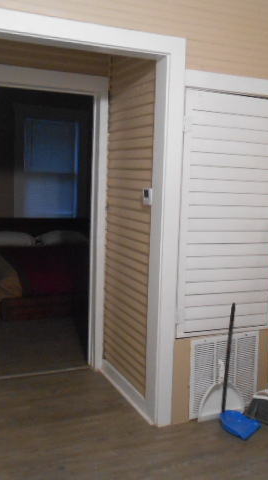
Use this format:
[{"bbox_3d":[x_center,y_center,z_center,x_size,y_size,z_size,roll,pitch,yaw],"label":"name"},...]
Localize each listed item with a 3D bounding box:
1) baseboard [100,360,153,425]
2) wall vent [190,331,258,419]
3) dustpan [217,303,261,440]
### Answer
[{"bbox_3d":[-0.064,0.988,3.236,0.022,0.115,0.885,-1,7,-23],"label":"baseboard"},{"bbox_3d":[0.566,0.835,2.954,0.492,0.490,0.022,-1,7,-23],"label":"wall vent"},{"bbox_3d":[0.623,0.744,2.806,0.220,0.735,0.230,7,8,38],"label":"dustpan"}]

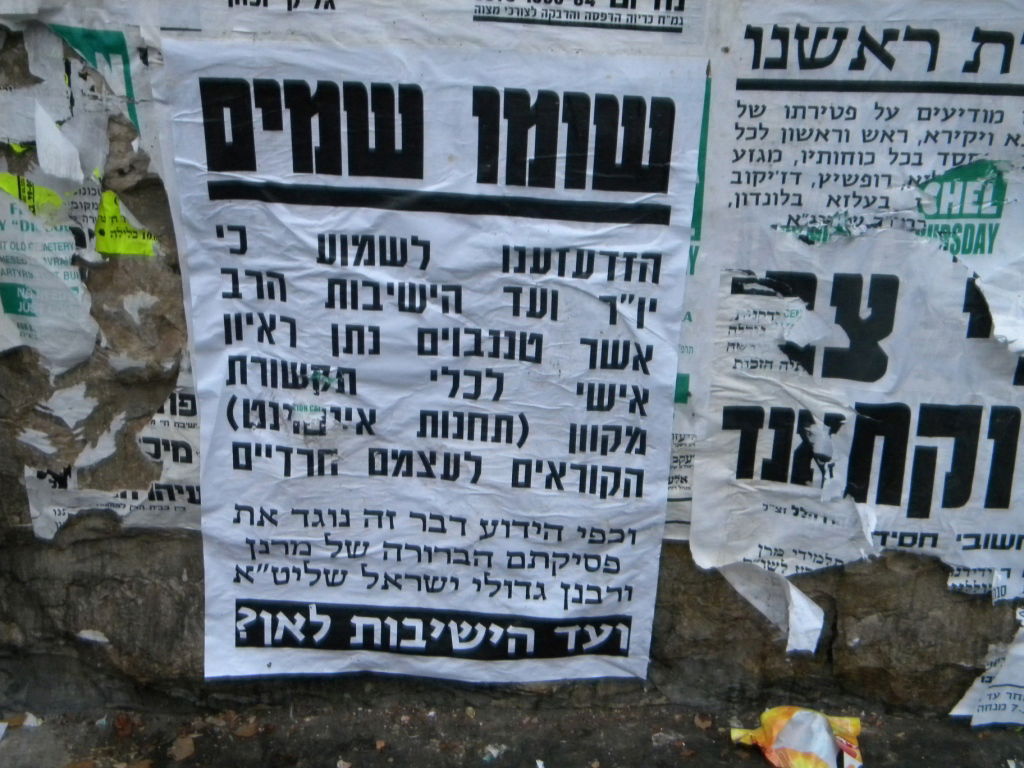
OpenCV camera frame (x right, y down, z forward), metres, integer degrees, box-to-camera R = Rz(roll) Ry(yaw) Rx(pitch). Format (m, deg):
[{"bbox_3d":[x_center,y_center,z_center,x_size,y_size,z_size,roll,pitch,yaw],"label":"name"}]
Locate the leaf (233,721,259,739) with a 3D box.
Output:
[{"bbox_3d":[-0.294,0.381,1.532,0.029,0.008,0.027,1,25,-3],"label":"leaf"}]

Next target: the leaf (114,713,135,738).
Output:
[{"bbox_3d":[-0.426,0.376,1.530,0.023,0.010,0.038,1,25,-3],"label":"leaf"}]

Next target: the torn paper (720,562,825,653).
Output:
[{"bbox_3d":[0.283,0.243,1.513,0.113,0.115,0.050,1,25,-3],"label":"torn paper"}]

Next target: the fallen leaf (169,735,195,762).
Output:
[{"bbox_3d":[-0.356,0.393,1.500,0.030,0.008,0.040,1,25,-3],"label":"fallen leaf"}]

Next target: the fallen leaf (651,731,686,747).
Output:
[{"bbox_3d":[0.174,0.394,1.546,0.040,0.009,0.025,1,25,-3],"label":"fallen leaf"}]

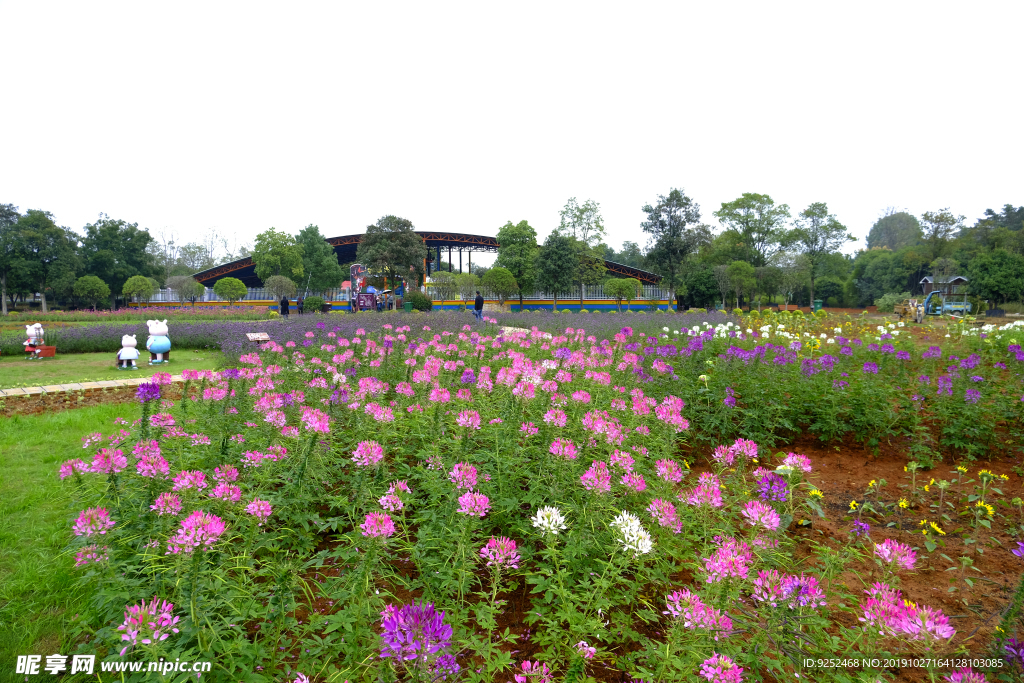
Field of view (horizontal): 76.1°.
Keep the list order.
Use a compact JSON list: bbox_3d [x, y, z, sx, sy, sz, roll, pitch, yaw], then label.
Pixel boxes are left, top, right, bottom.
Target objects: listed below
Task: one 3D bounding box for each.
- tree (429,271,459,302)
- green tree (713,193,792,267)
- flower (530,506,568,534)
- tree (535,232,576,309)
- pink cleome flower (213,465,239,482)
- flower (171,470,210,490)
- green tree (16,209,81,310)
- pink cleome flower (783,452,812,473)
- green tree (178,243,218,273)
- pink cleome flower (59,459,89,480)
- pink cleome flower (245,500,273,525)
[{"bbox_3d":[-5.653,-4.271,54.000,2.476,3.095,2.352,0,4,0],"label":"tree"},{"bbox_3d":[24.814,-9.299,67.507,8.730,11.983,8.730,0,4,0],"label":"green tree"},{"bbox_3d":[0.143,0.684,2.500,0.135,0.102,0.135,0,4,0],"label":"flower"},{"bbox_3d":[3.814,-6.031,56.714,3.746,6.770,3.746,0,4,0],"label":"tree"},{"bbox_3d":[-1.620,0.746,3.700,0.147,0.102,0.147,0,4,0],"label":"pink cleome flower"},{"bbox_3d":[-1.312,0.567,2.670,0.146,0.079,0.140,0,4,0],"label":"flower"},{"bbox_3d":[-38.766,-6.639,54.665,5.632,8.511,5.632,0,4,0],"label":"green tree"},{"bbox_3d":[1.178,0.499,2.700,0.115,0.080,0.112,0,4,0],"label":"pink cleome flower"},{"bbox_3d":[-37.373,-8.226,78.000,4.768,7.153,4.530,0,4,0],"label":"green tree"},{"bbox_3d":[-2.207,0.646,3.300,0.161,0.100,0.145,0,4,0],"label":"pink cleome flower"},{"bbox_3d":[-1.220,0.818,3.150,0.135,0.110,0.135,0,4,0],"label":"pink cleome flower"}]

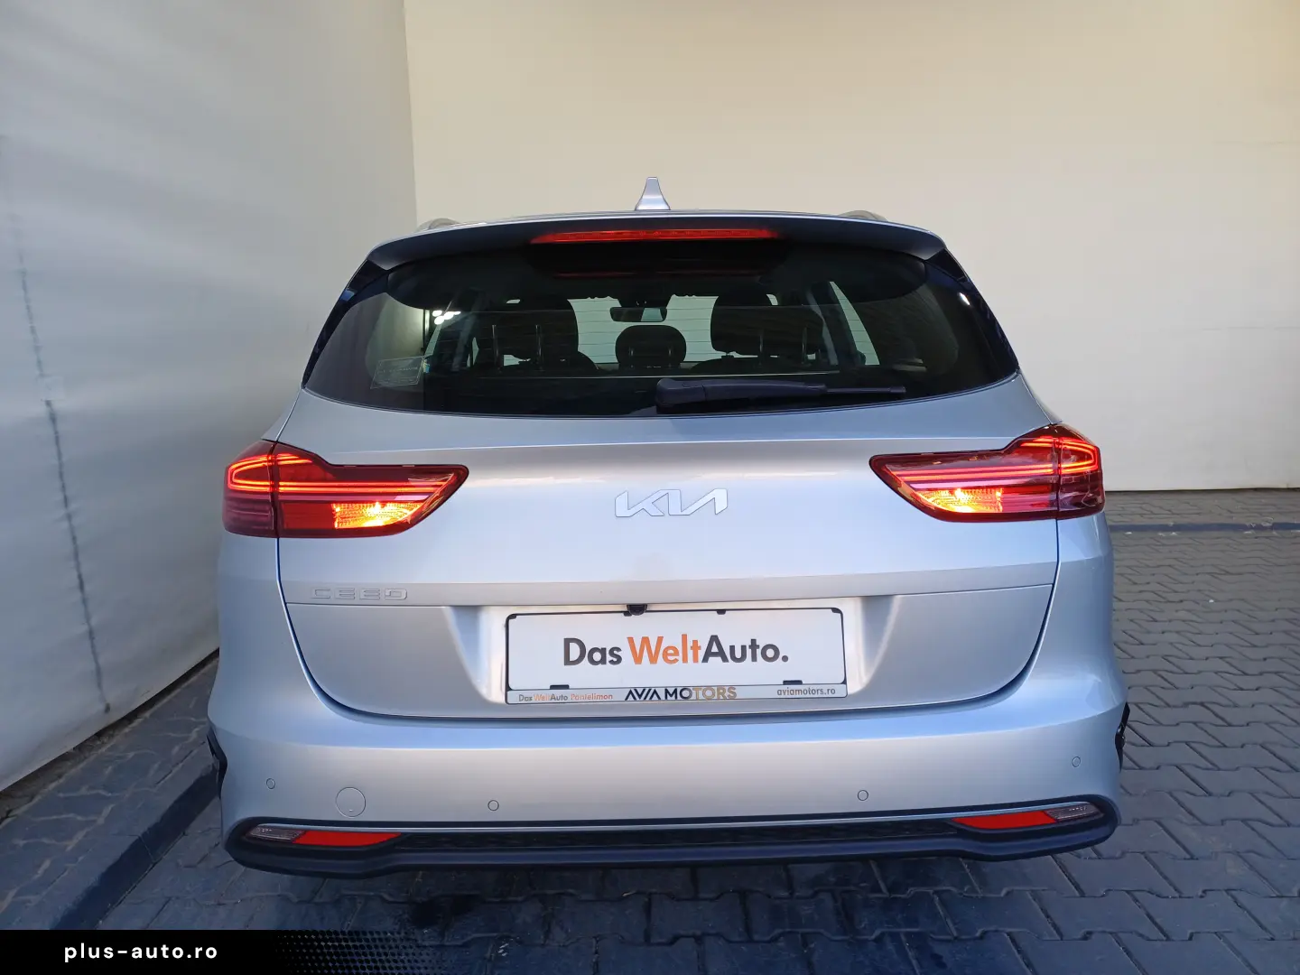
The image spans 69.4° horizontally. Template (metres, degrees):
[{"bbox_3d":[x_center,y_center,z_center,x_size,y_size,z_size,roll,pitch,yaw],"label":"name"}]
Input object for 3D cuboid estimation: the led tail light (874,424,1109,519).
[{"bbox_3d":[0.577,-0.030,1.575,0.470,0.163,0.240,-1,8,-1],"label":"led tail light"}]

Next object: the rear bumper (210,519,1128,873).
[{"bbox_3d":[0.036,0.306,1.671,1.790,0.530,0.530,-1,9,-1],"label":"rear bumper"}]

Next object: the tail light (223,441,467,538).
[{"bbox_3d":[-0.537,-0.010,1.579,0.539,0.153,0.203,1,9,11],"label":"tail light"}]

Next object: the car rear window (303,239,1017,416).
[{"bbox_3d":[0.021,-0.298,1.690,1.290,0.420,0.170,-1,-27,-1],"label":"car rear window"}]

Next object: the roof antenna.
[{"bbox_3d":[0.006,-0.615,1.989,0.077,0.075,0.150,-1,9,-1],"label":"roof antenna"}]

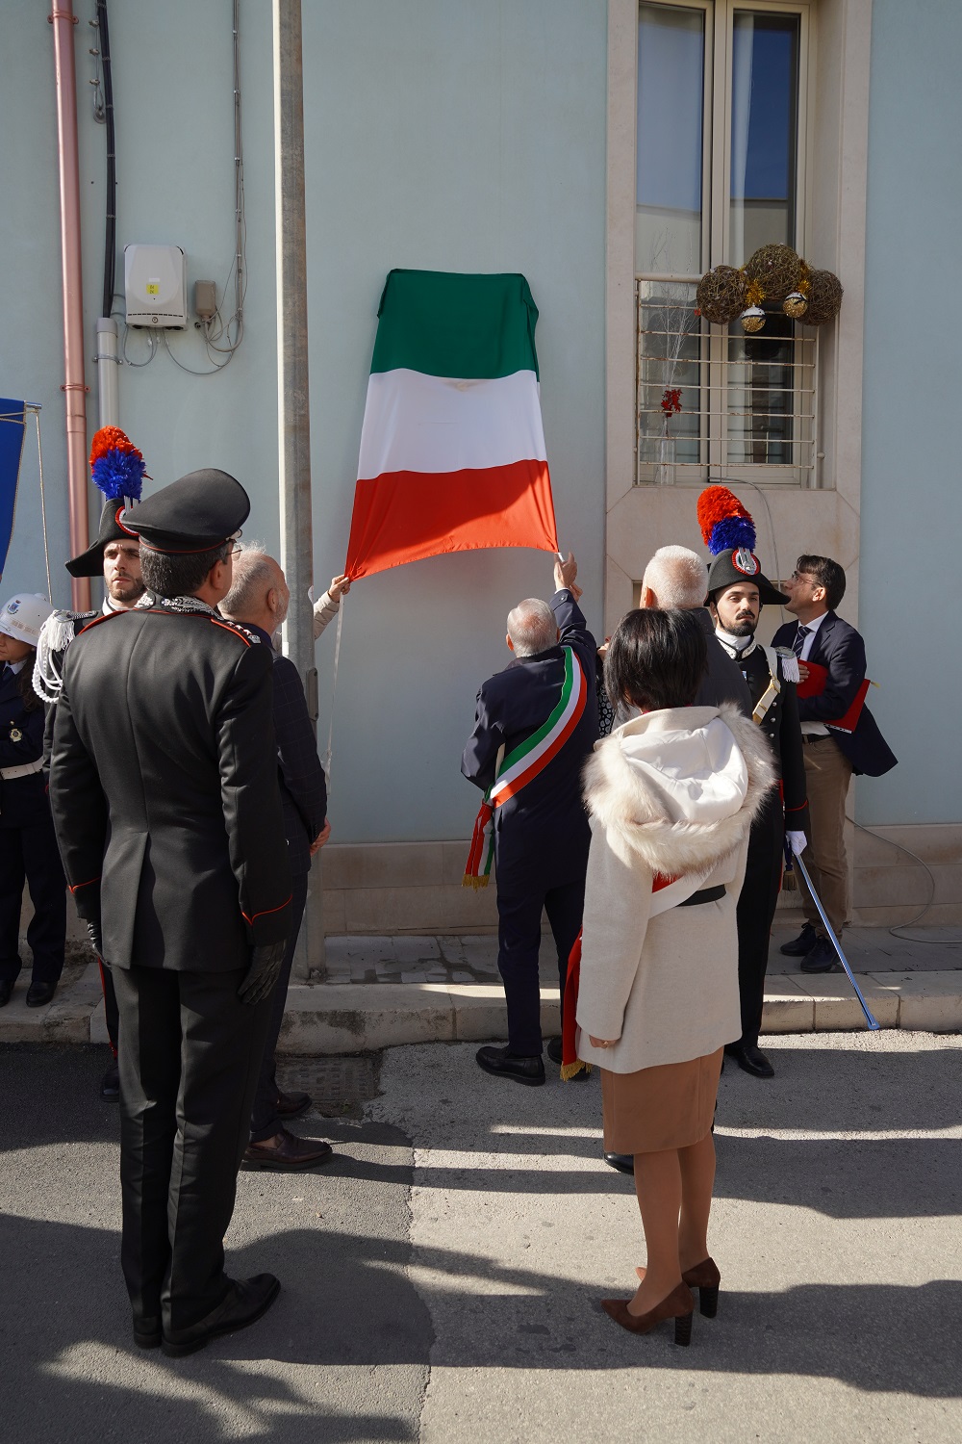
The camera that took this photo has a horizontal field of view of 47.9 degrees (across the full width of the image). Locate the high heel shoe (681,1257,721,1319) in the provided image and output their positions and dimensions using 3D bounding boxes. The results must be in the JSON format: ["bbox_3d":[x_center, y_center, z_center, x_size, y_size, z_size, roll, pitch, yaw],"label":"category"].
[{"bbox_3d":[0.460,1.298,2.559,0.080,0.135,0.237,-4,6,-41],"label":"high heel shoe"}]

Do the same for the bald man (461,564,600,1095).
[{"bbox_3d":[0.168,0.306,4.030,0.483,1.887,0.600,-1,4,-12],"label":"bald man"}]

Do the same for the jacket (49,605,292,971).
[{"bbox_3d":[-0.679,0.149,2.369,0.540,0.790,0.320,1,4,16],"label":"jacket"}]

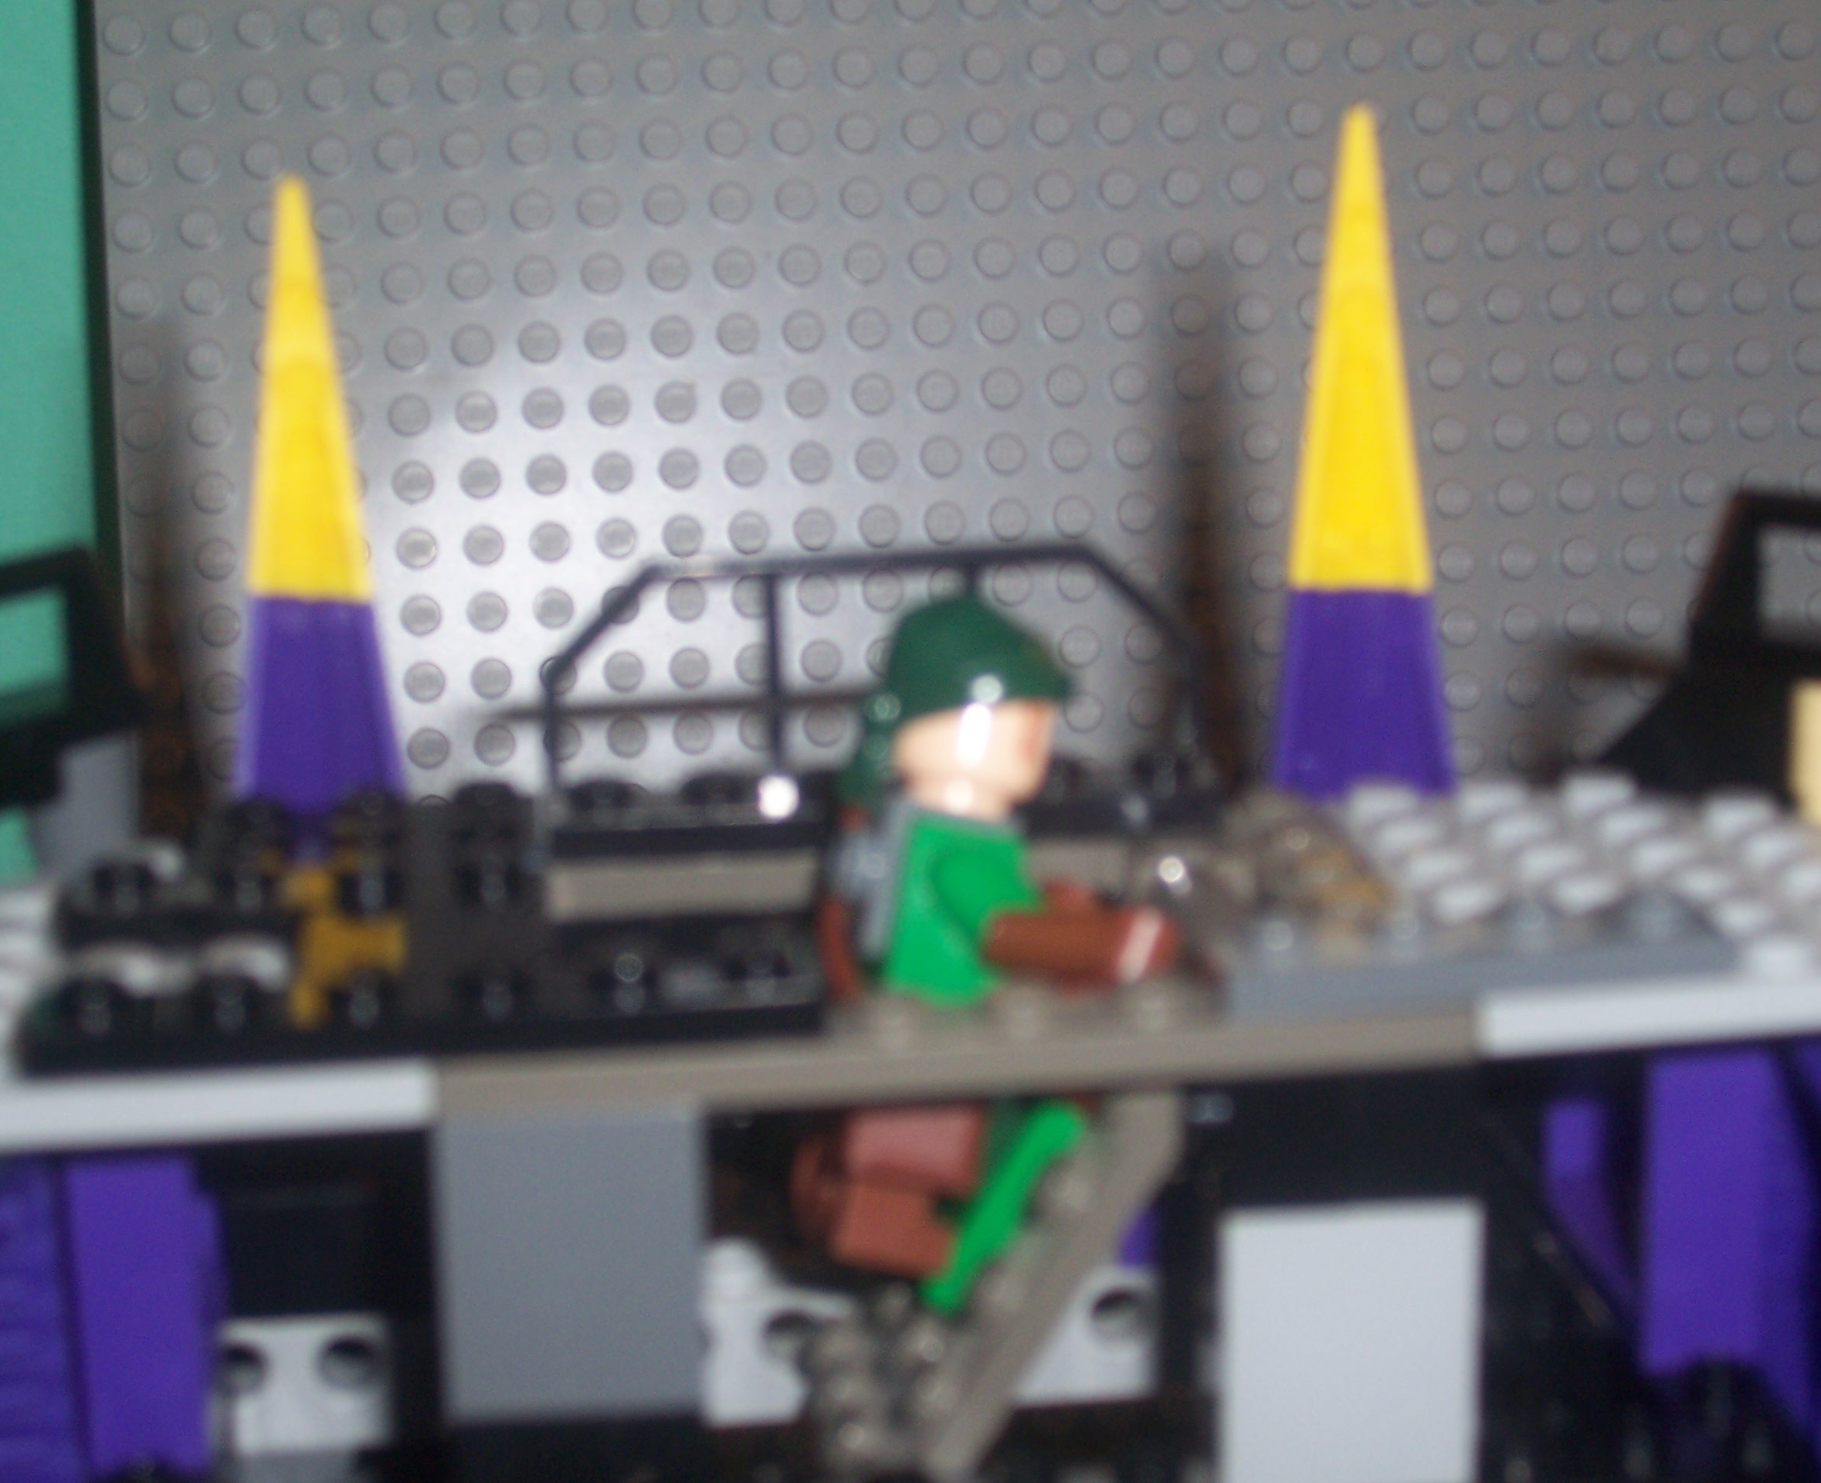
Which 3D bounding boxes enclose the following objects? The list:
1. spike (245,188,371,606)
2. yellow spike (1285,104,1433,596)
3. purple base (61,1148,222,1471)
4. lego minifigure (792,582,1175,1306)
[{"bbox_3d":[-0.045,-0.026,0.277,0.009,0.030,0.009,-3,14,-6],"label":"spike"},{"bbox_3d":[0.033,-0.029,0.278,0.011,0.035,0.010,-3,14,-6],"label":"yellow spike"},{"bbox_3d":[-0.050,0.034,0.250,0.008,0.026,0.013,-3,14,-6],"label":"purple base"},{"bbox_3d":[0.005,0.013,0.244,0.021,0.043,0.020,1,14,-11],"label":"lego minifigure"}]

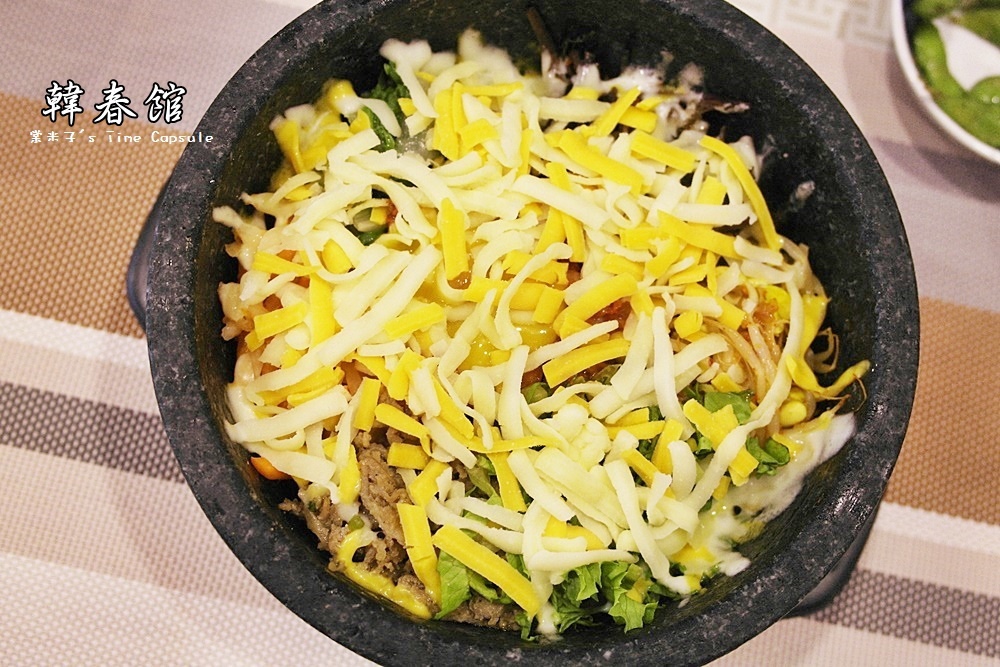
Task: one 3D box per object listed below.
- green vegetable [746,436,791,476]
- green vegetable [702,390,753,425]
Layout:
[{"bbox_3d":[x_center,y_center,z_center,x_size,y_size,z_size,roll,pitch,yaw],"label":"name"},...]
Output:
[{"bbox_3d":[0.071,0.033,0.295,0.012,0.006,0.009,24,75,3],"label":"green vegetable"},{"bbox_3d":[0.060,0.020,0.292,0.014,0.005,0.009,12,75,0],"label":"green vegetable"}]

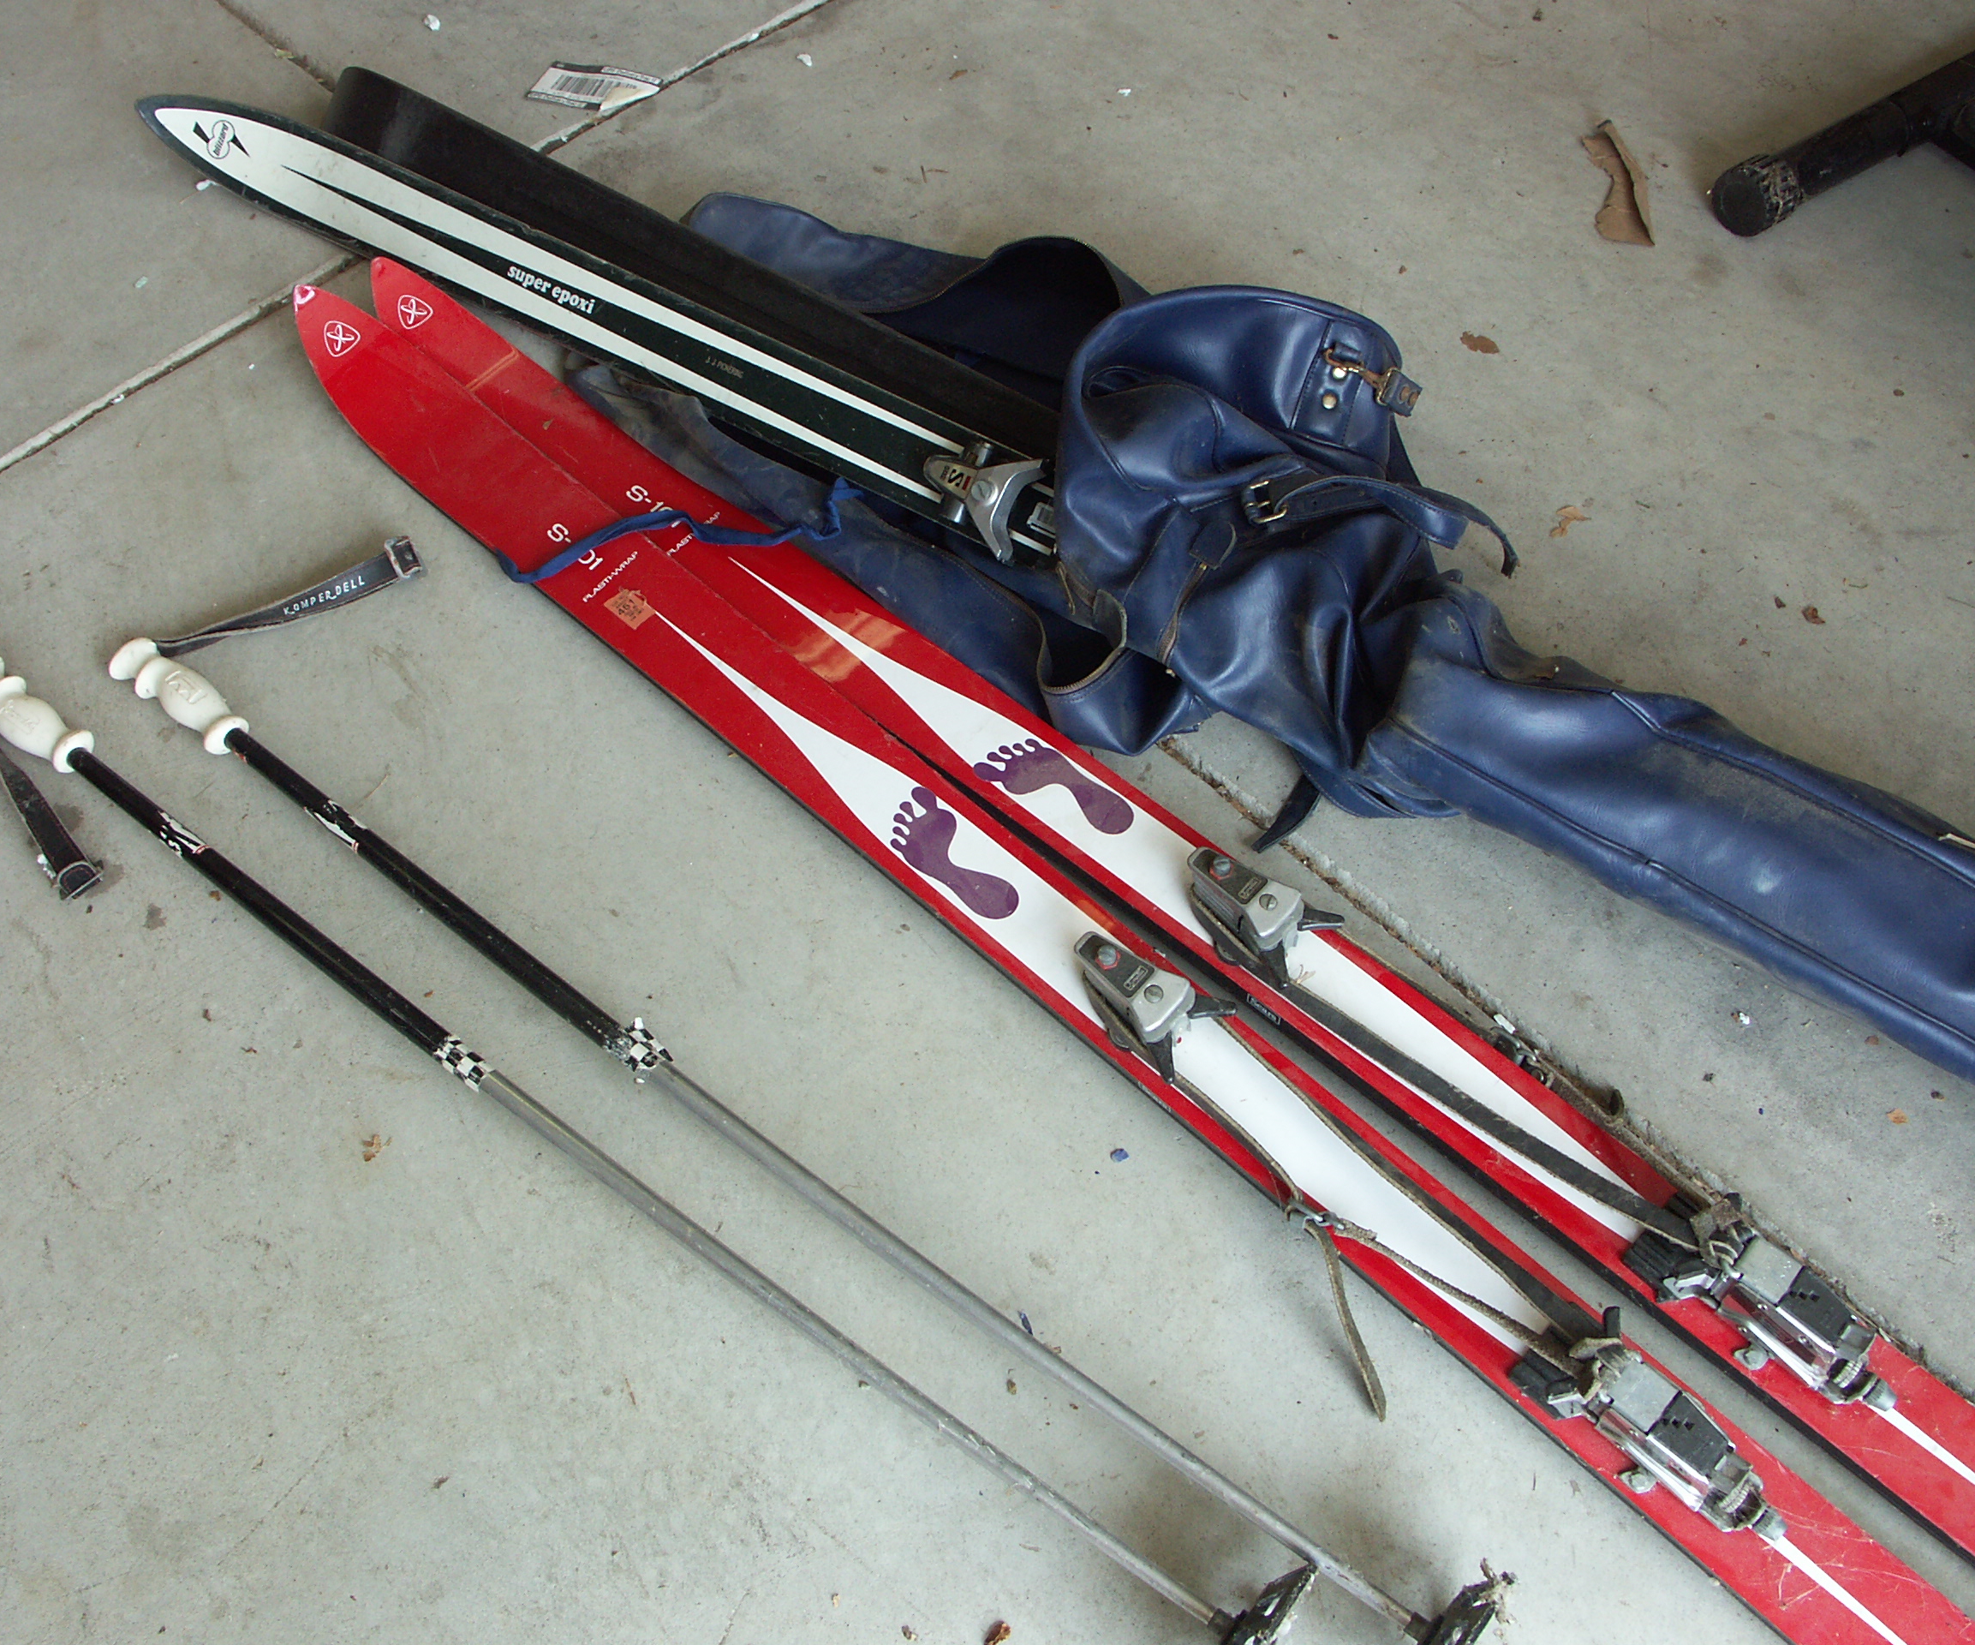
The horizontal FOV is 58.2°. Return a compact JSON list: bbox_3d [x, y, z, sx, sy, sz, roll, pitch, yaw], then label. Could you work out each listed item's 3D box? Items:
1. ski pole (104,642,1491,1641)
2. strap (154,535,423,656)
[{"bbox_3d":[-0.166,0.162,1.046,1.121,0.090,0.100,32,63,21],"label":"ski pole"},{"bbox_3d":[-0.500,-0.160,1.278,0.193,0.028,0.035,-20,59,-12],"label":"strap"}]

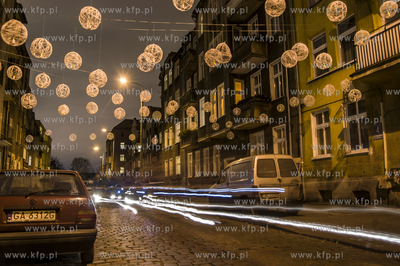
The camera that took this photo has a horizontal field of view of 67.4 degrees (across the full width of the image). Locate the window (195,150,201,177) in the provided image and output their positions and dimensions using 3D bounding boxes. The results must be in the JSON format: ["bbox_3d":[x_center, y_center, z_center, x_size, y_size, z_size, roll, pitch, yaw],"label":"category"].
[{"bbox_3d":[-0.149,2.697,25.876,0.150,2.237,1.110,5,-12,-23],"label":"window"}]

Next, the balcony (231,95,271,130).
[{"bbox_3d":[2.774,-0.983,16.786,0.942,1.083,2.559,3,-10,-20],"label":"balcony"}]

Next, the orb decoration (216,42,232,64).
[{"bbox_3d":[0.563,-1.828,6.871,0.383,0.429,0.383,-1,-9,0],"label":"orb decoration"}]

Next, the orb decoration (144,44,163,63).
[{"bbox_3d":[-0.994,-1.705,6.484,0.399,0.411,0.399,-1,-9,0],"label":"orb decoration"}]

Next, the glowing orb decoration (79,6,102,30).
[{"bbox_3d":[-1.973,-2.067,5.400,0.400,0.400,0.400,3,-10,-22],"label":"glowing orb decoration"}]

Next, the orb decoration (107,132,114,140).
[{"bbox_3d":[-5.745,0.225,19.281,0.460,0.460,0.460,-1,-10,0],"label":"orb decoration"}]

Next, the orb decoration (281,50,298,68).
[{"bbox_3d":[2.183,-1.792,7.297,0.399,0.411,0.399,-1,-9,0],"label":"orb decoration"}]

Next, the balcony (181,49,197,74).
[{"bbox_3d":[-0.789,-6.449,27.282,1.050,1.100,2.800,3,-10,-22],"label":"balcony"}]

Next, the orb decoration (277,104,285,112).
[{"bbox_3d":[3.962,-1.199,14.606,0.385,0.385,0.385,0,-9,0],"label":"orb decoration"}]

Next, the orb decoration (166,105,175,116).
[{"bbox_3d":[-1.232,-0.957,12.868,0.395,0.395,0.395,0,-9,0],"label":"orb decoration"}]

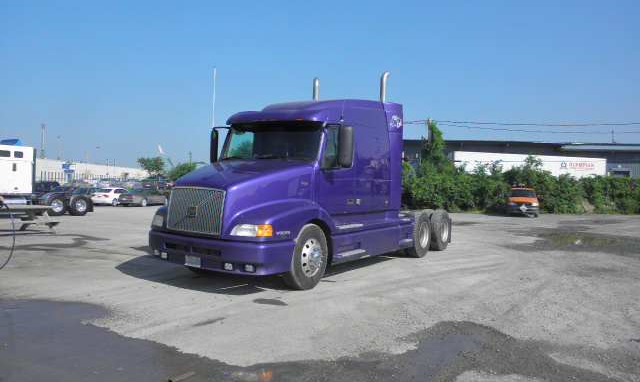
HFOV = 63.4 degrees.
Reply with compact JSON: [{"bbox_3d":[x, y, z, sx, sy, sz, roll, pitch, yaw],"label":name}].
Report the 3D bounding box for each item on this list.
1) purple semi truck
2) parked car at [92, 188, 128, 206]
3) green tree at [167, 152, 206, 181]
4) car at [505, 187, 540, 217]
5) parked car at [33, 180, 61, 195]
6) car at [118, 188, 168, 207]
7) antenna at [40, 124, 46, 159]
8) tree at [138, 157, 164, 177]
[{"bbox_3d":[0.333,-0.521,10.862,2.750,3.980,8.000,3,2,33],"label":"purple semi truck"},{"bbox_3d":[-17.045,0.411,42.992,1.760,1.450,4.500,1,1,9],"label":"parked car"},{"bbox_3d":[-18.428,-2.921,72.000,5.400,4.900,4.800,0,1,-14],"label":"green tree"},{"bbox_3d":[11.860,0.645,30.645,1.820,1.700,4.900,1,1,16],"label":"car"},{"bbox_3d":[-33.000,-0.450,62.000,1.850,1.600,4.600,0,1,3],"label":"parked car"},{"bbox_3d":[-13.995,0.434,42.192,1.800,1.450,4.800,1,1,22],"label":"car"},{"bbox_3d":[-85.455,-15.298,160.000,1.500,11.200,1.500,0,1,-28],"label":"antenna"},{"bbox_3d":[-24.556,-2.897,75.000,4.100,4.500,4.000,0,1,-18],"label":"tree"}]

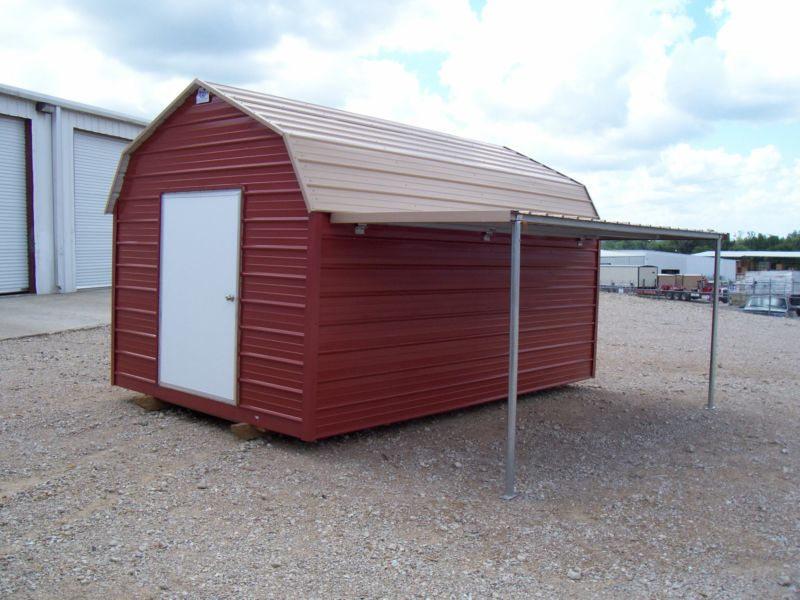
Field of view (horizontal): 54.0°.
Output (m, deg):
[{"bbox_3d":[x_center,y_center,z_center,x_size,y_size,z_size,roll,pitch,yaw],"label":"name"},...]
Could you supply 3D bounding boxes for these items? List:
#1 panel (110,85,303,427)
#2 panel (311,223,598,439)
[{"bbox_3d":[-1.822,-0.451,7.117,3.088,2.911,0.069,5,5,42],"label":"panel"},{"bbox_3d":[0.864,0.142,7.867,0.059,1.782,4.669,5,5,42],"label":"panel"}]

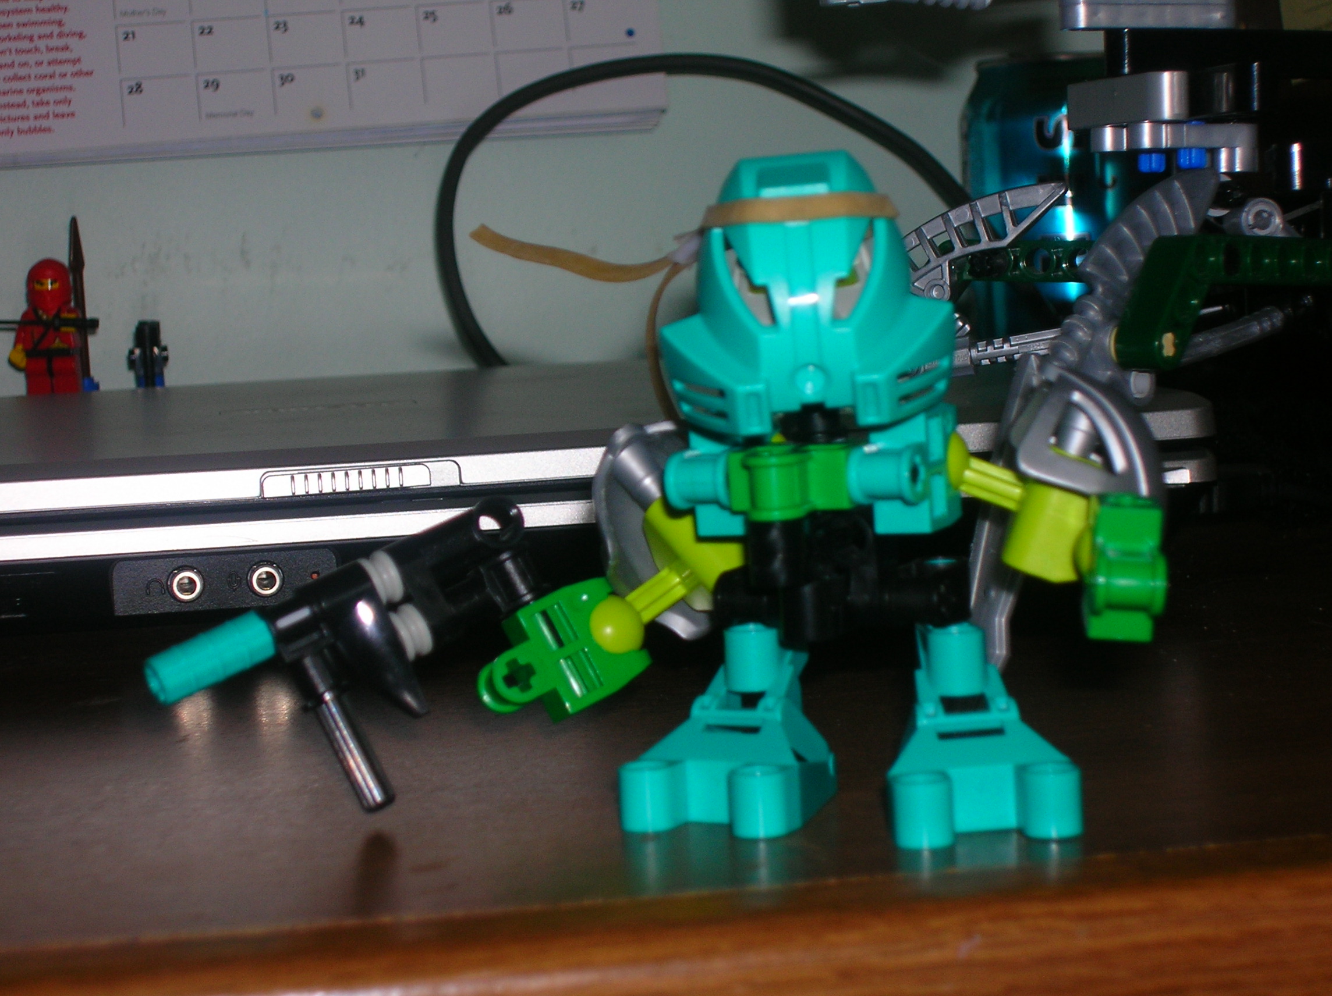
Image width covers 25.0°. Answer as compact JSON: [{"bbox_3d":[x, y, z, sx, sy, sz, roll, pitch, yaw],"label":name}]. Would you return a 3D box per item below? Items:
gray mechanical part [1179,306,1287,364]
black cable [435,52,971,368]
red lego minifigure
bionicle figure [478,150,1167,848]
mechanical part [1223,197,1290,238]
[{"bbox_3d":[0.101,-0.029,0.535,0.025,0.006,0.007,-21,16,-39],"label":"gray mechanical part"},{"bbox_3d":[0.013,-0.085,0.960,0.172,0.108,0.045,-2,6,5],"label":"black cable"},{"bbox_3d":[-0.189,-0.052,0.920,0.023,0.043,0.015,-4,6,-8],"label":"red lego minifigure"},{"bbox_3d":[0.019,-0.003,0.403,0.094,0.087,0.066,-2,6,8],"label":"bionicle figure"},{"bbox_3d":[0.108,-0.051,0.550,0.014,0.009,0.009,-2,6,10],"label":"mechanical part"}]

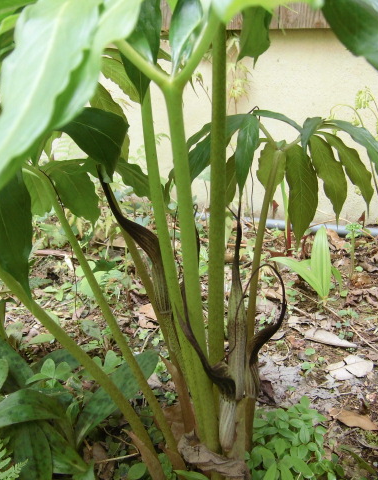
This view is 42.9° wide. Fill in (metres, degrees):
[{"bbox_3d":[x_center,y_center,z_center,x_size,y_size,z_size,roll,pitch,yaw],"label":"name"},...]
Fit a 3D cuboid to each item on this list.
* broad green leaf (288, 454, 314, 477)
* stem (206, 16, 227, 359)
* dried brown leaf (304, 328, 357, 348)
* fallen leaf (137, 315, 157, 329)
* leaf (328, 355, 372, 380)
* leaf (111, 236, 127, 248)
[{"bbox_3d":[0.108,0.216,0.460,0.014,0.007,0.028,-14,23,-36],"label":"broad green leaf"},{"bbox_3d":[0.028,0.013,0.490,0.017,0.430,0.017,0,13,0],"label":"stem"},{"bbox_3d":[0.274,0.191,0.935,0.096,0.015,0.028,10,20,27],"label":"dried brown leaf"},{"bbox_3d":[-0.087,0.171,1.010,0.045,0.012,0.030,13,22,35],"label":"fallen leaf"},{"bbox_3d":[0.224,0.180,0.672,0.074,0.010,0.042,-6,19,-17],"label":"leaf"},{"bbox_3d":[-0.216,0.008,1.497,0.051,0.015,0.040,-7,19,-22],"label":"leaf"}]

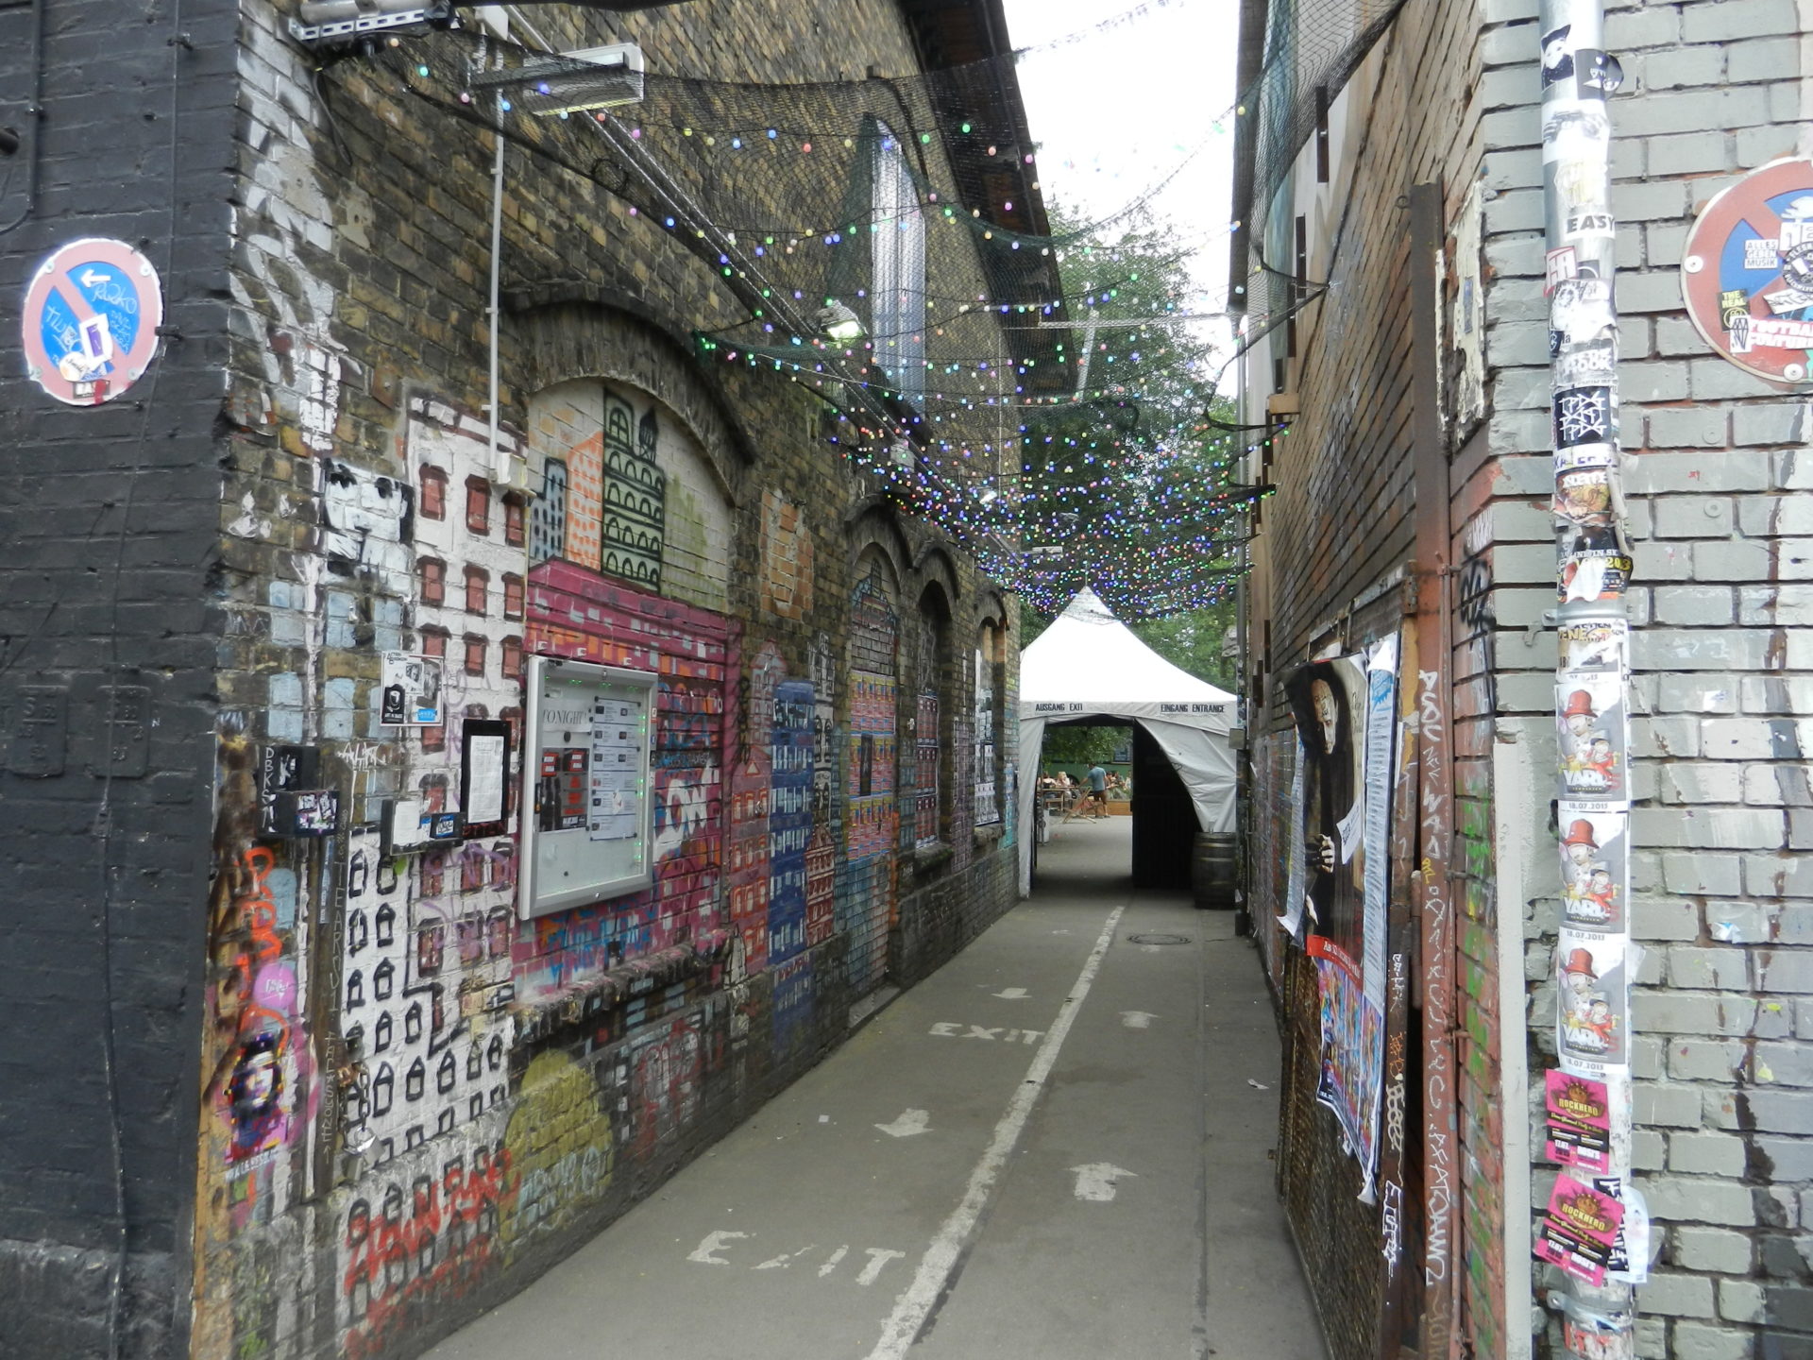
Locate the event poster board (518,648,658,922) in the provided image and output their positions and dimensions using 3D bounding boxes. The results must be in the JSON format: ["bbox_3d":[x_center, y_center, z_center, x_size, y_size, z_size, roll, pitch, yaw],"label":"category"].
[{"bbox_3d":[-1.149,0.384,4.849,0.055,0.875,0.980,0,-3,13],"label":"event poster board"}]

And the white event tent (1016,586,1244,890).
[{"bbox_3d":[2.419,0.732,17.702,4.050,3.970,4.050,0,-3,13],"label":"white event tent"}]

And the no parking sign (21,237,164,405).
[{"bbox_3d":[-1.949,-0.855,3.135,0.408,0.408,0.020,0,-3,13],"label":"no parking sign"}]

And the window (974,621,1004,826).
[{"bbox_3d":[0.831,0.422,13.693,0.170,2.200,1.650,0,-3,13],"label":"window"}]

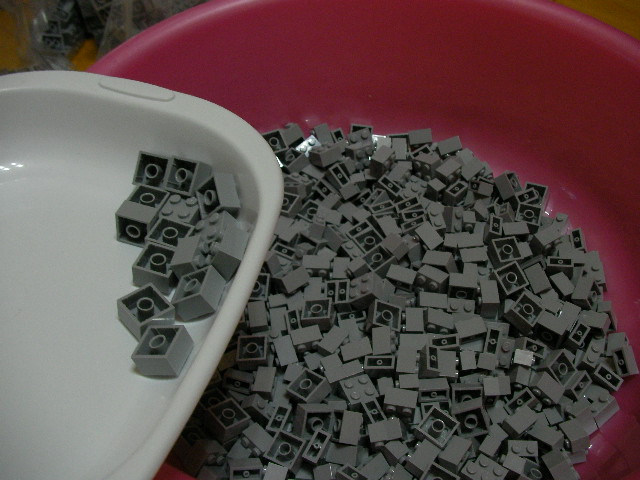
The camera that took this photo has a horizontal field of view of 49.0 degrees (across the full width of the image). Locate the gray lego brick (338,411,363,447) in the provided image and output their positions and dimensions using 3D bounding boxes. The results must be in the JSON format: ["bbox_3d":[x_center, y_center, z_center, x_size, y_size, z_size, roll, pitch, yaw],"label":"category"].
[{"bbox_3d":[0.014,0.095,0.356,0.011,0.016,0.016,12,78,-12],"label":"gray lego brick"}]

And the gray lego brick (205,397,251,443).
[{"bbox_3d":[-0.046,0.091,0.352,0.016,0.011,0.016,-16,41,-42],"label":"gray lego brick"}]

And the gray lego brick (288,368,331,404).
[{"bbox_3d":[-0.005,0.081,0.377,0.016,0.011,0.016,20,58,42],"label":"gray lego brick"}]

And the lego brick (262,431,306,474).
[{"bbox_3d":[-0.017,0.109,0.361,0.016,0.011,0.016,18,62,24],"label":"lego brick"}]

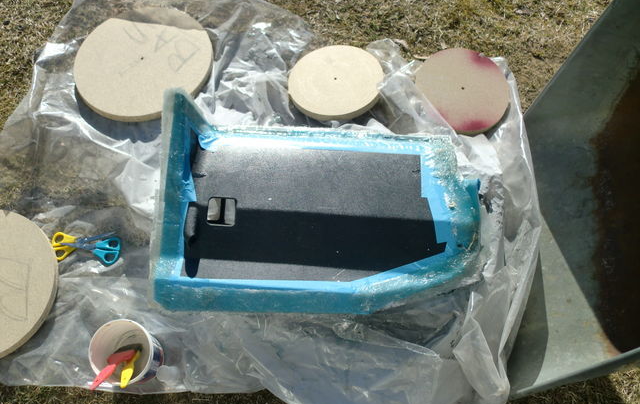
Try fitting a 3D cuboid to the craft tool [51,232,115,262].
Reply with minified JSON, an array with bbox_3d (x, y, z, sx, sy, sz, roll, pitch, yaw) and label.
[{"bbox_3d":[-0.490,0.080,1.347,0.130,0.010,0.065,-14,62,-6],"label":"craft tool"}]

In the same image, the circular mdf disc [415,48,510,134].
[{"bbox_3d":[0.324,-0.250,1.479,0.218,0.022,0.218,2,65,-3],"label":"circular mdf disc"}]

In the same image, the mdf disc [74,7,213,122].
[{"bbox_3d":[-0.417,-0.332,1.544,0.330,0.024,0.330,-1,62,3],"label":"mdf disc"}]

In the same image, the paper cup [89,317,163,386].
[{"bbox_3d":[-0.346,0.278,1.180,0.110,0.115,0.110,0,71,1],"label":"paper cup"}]

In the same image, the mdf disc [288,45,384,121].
[{"bbox_3d":[0.037,-0.279,1.505,0.216,0.023,0.216,-2,59,4],"label":"mdf disc"}]

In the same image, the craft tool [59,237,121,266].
[{"bbox_3d":[-0.474,0.098,1.333,0.130,0.010,0.060,6,62,5],"label":"craft tool"}]

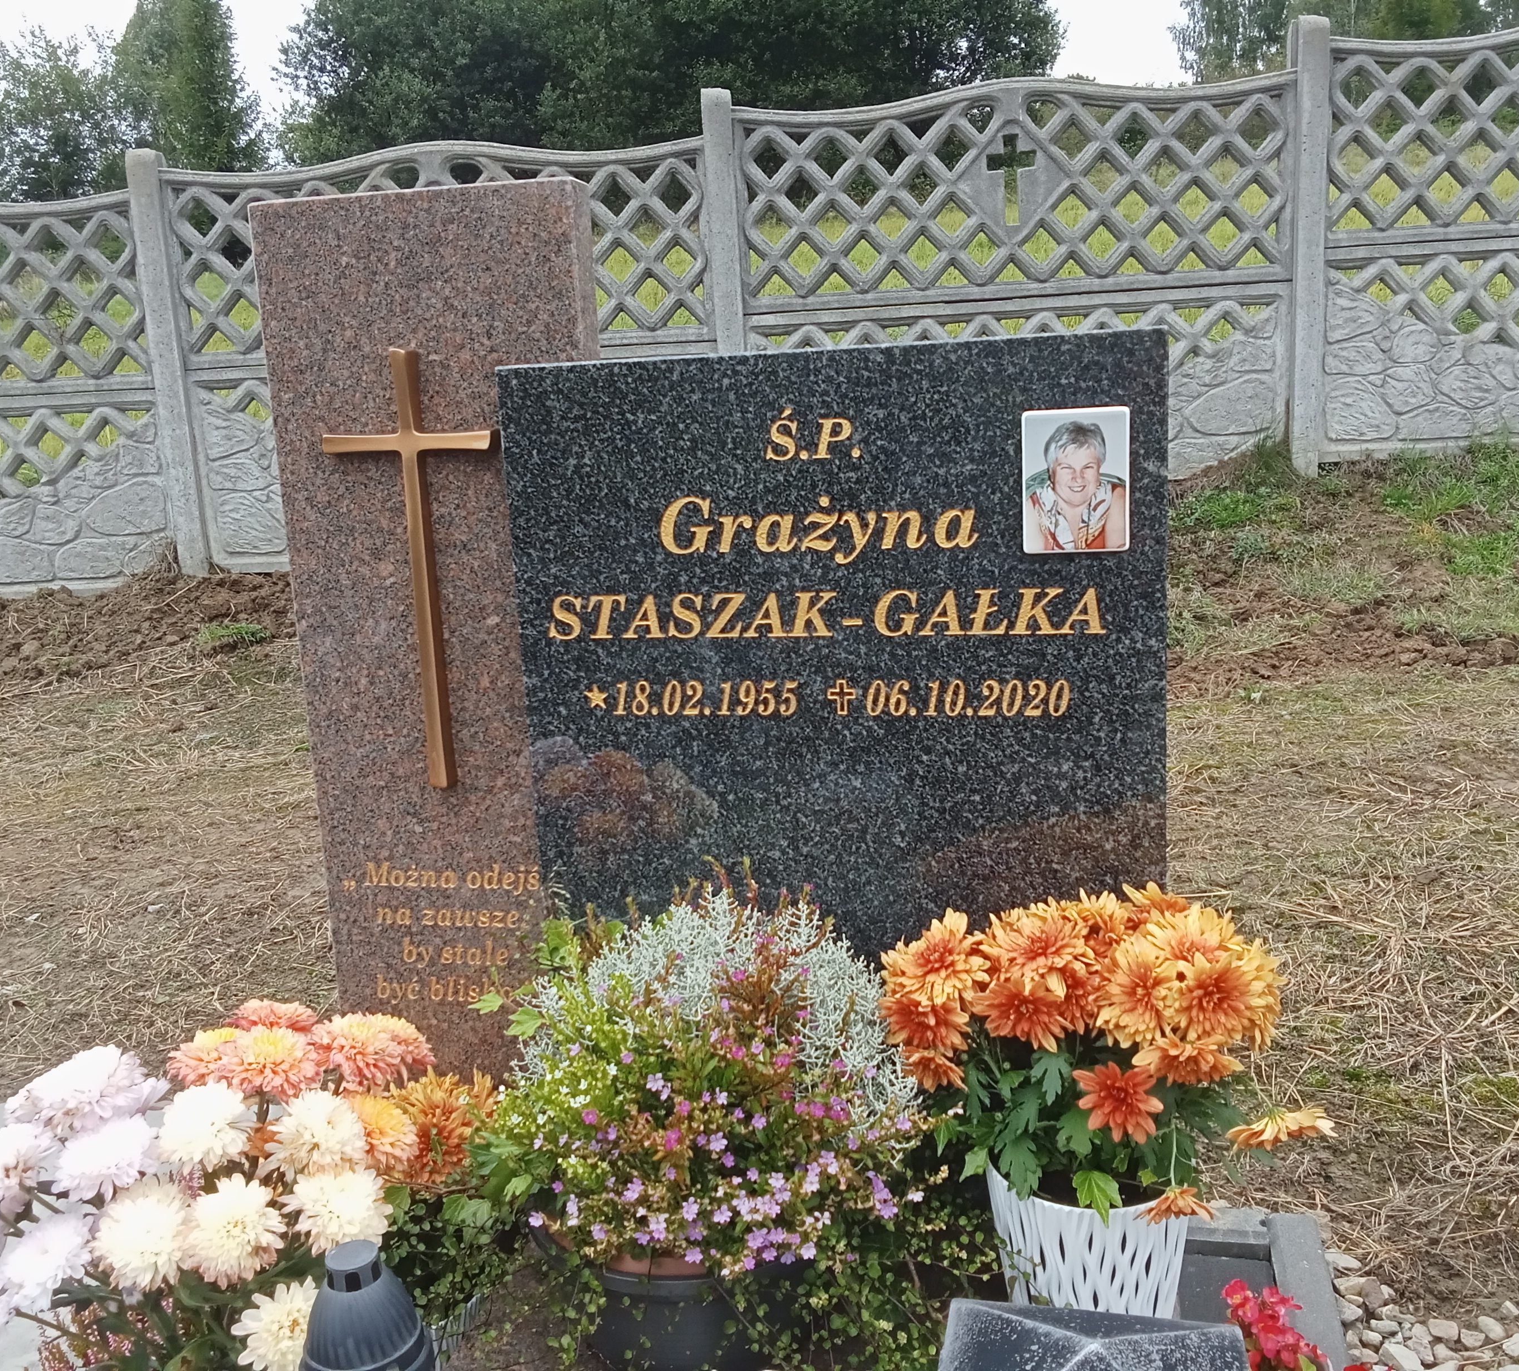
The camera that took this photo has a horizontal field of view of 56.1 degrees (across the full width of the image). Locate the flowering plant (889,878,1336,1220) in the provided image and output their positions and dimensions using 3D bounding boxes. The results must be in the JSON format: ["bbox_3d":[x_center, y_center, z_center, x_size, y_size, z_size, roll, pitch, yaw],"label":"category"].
[{"bbox_3d":[0.331,0.351,1.421,0.420,0.300,0.340,0,12,14],"label":"flowering plant"}]

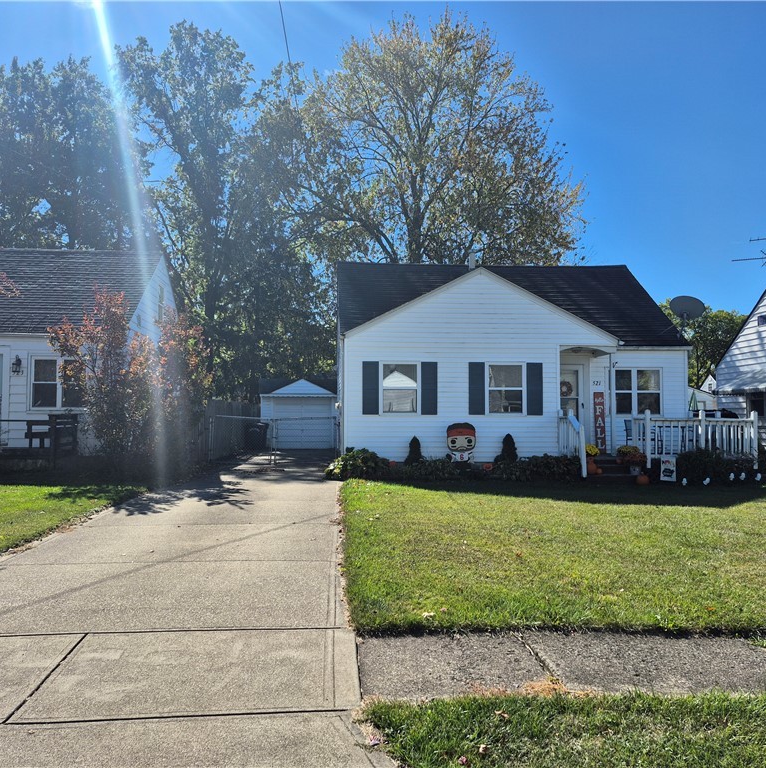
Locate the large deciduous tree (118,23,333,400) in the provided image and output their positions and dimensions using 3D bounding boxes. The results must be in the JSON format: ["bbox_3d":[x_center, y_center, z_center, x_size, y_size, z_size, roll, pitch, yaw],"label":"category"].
[{"bbox_3d":[-6.504,-6.116,27.594,9.000,17.540,8.500,0,-3,-5],"label":"large deciduous tree"}]

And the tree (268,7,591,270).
[{"bbox_3d":[2.196,-7.715,33.664,15.800,21.200,15.200,0,-3,-4],"label":"tree"}]

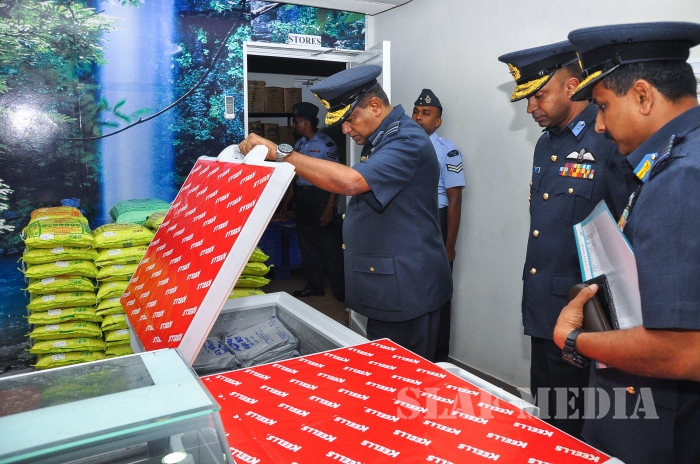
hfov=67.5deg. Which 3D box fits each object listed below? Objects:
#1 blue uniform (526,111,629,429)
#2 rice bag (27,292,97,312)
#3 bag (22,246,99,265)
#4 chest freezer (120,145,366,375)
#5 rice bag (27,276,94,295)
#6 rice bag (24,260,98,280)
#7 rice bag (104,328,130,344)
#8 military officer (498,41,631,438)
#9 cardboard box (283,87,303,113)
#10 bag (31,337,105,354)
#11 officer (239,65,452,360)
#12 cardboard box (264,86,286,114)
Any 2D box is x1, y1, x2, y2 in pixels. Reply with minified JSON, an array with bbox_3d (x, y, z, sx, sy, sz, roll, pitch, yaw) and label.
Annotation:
[{"bbox_3d":[0.775,0.310,1.900,0.320,1.490,0.510,-5,10,-21],"label":"blue uniform"},{"bbox_3d":[-1.518,0.316,2.749,0.301,0.088,0.380,-7,11,-32],"label":"rice bag"},{"bbox_3d":[-1.506,0.089,2.719,0.322,0.086,0.380,-7,11,-32],"label":"bag"},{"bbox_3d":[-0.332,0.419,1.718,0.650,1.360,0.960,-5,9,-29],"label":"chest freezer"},{"bbox_3d":[-1.516,0.239,2.737,0.291,0.085,0.380,-7,11,-32],"label":"rice bag"},{"bbox_3d":[-1.509,0.158,2.728,0.314,0.087,0.380,-7,11,-32],"label":"rice bag"},{"bbox_3d":[-1.234,0.529,2.966,0.329,0.091,0.380,-7,11,-32],"label":"rice bag"},{"bbox_3d":[0.745,0.215,1.880,0.380,1.770,0.510,-5,10,-21],"label":"military officer"},{"bbox_3d":[-0.678,-1.405,5.656,0.217,0.252,0.300,-7,11,-32],"label":"cardboard box"},{"bbox_3d":[-1.372,0.479,2.575,0.289,0.075,0.380,-4,9,-24],"label":"bag"},{"bbox_3d":[0.000,0.270,1.900,0.750,1.700,0.520,-4,10,-19],"label":"officer"},{"bbox_3d":[-0.860,-1.386,5.543,0.214,0.260,0.300,-7,11,-32],"label":"cardboard box"}]

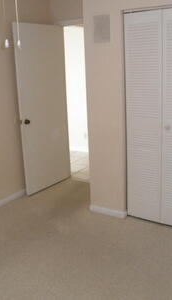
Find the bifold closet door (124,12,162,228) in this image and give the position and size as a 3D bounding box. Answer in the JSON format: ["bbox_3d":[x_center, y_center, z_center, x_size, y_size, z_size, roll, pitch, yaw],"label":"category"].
[{"bbox_3d":[0.562,-0.260,3.127,0.366,2.000,0.033,6,16,31],"label":"bifold closet door"}]

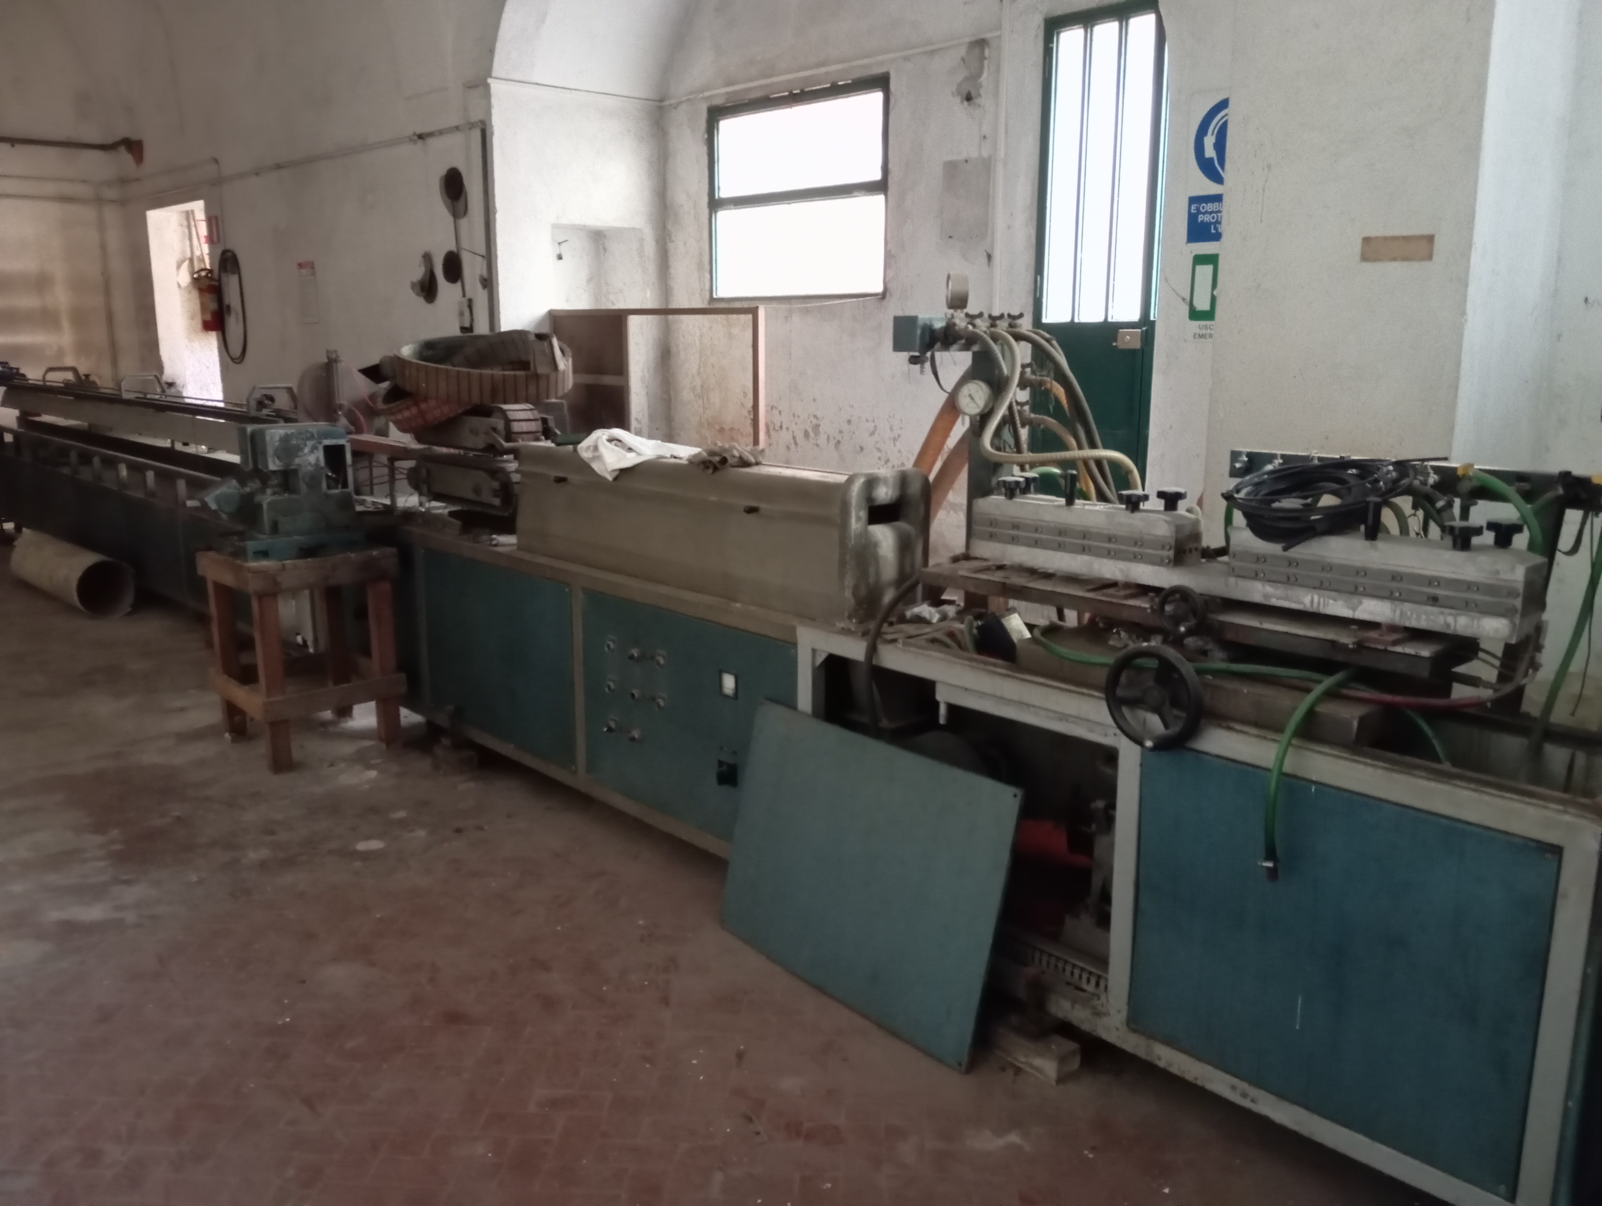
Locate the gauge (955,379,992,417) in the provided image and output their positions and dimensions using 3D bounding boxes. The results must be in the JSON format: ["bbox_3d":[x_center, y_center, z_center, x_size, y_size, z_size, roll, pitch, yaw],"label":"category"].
[{"bbox_3d":[0.452,-0.543,3.425,0.092,0.094,0.045,10,16,40],"label":"gauge"}]

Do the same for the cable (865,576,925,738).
[{"bbox_3d":[0.239,0.128,3.199,0.240,0.385,0.080,-11,16,-42],"label":"cable"}]

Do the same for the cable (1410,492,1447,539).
[{"bbox_3d":[1.235,-0.176,2.559,0.110,0.090,0.075,-11,16,-42],"label":"cable"}]

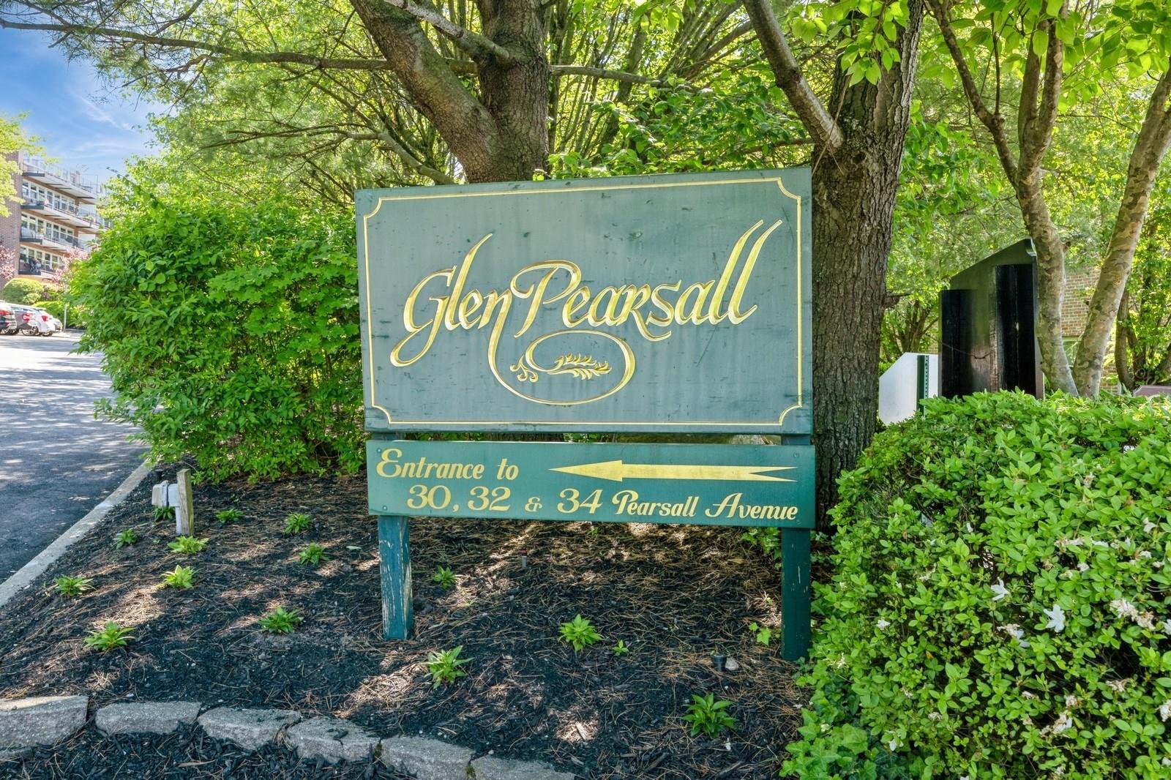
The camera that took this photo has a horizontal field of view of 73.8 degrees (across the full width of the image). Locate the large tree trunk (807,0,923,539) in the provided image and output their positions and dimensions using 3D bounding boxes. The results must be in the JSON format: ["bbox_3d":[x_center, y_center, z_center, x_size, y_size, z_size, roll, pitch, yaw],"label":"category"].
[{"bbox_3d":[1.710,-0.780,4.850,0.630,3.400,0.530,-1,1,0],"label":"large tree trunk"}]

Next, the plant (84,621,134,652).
[{"bbox_3d":[-1.770,0.914,2.900,0.180,0.110,0.170,-1,1,0],"label":"plant"}]

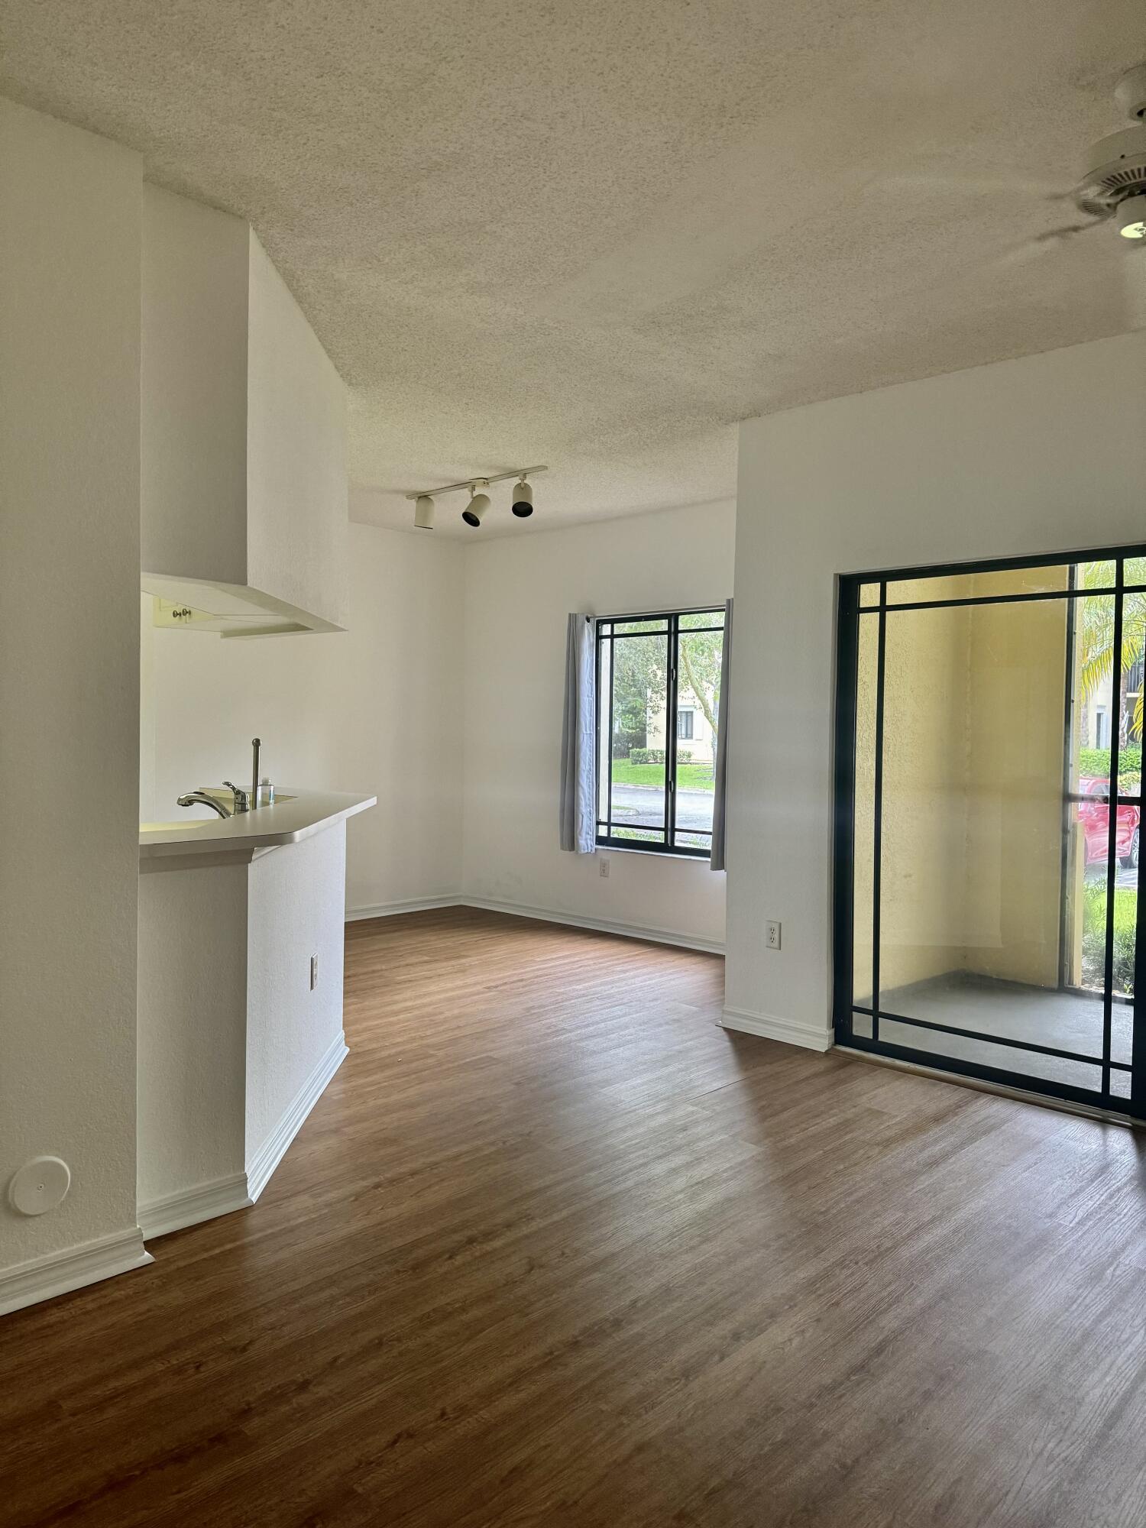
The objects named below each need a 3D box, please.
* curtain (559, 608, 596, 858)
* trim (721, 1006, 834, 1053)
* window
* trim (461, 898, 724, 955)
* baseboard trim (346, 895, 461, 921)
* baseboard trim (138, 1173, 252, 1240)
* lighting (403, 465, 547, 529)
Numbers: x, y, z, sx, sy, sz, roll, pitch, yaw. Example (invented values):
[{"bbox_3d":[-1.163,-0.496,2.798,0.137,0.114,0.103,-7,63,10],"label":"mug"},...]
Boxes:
[{"bbox_3d":[0.030,-0.204,7.173,0.220,1.620,0.120,3,2,43],"label":"curtain"},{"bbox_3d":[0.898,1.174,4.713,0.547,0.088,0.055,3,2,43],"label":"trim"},{"bbox_3d":[0.615,-0.189,6.838,1.220,1.542,0.090,3,2,43],"label":"window"},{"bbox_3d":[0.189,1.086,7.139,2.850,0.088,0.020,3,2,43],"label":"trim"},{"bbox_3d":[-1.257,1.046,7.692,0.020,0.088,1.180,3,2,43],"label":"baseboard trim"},{"bbox_3d":[-1.032,1.200,2.869,0.020,0.088,0.351,3,2,43],"label":"baseboard trim"},{"bbox_3d":[-0.595,-1.481,6.003,1.141,0.230,0.150,3,2,43],"label":"lighting"}]

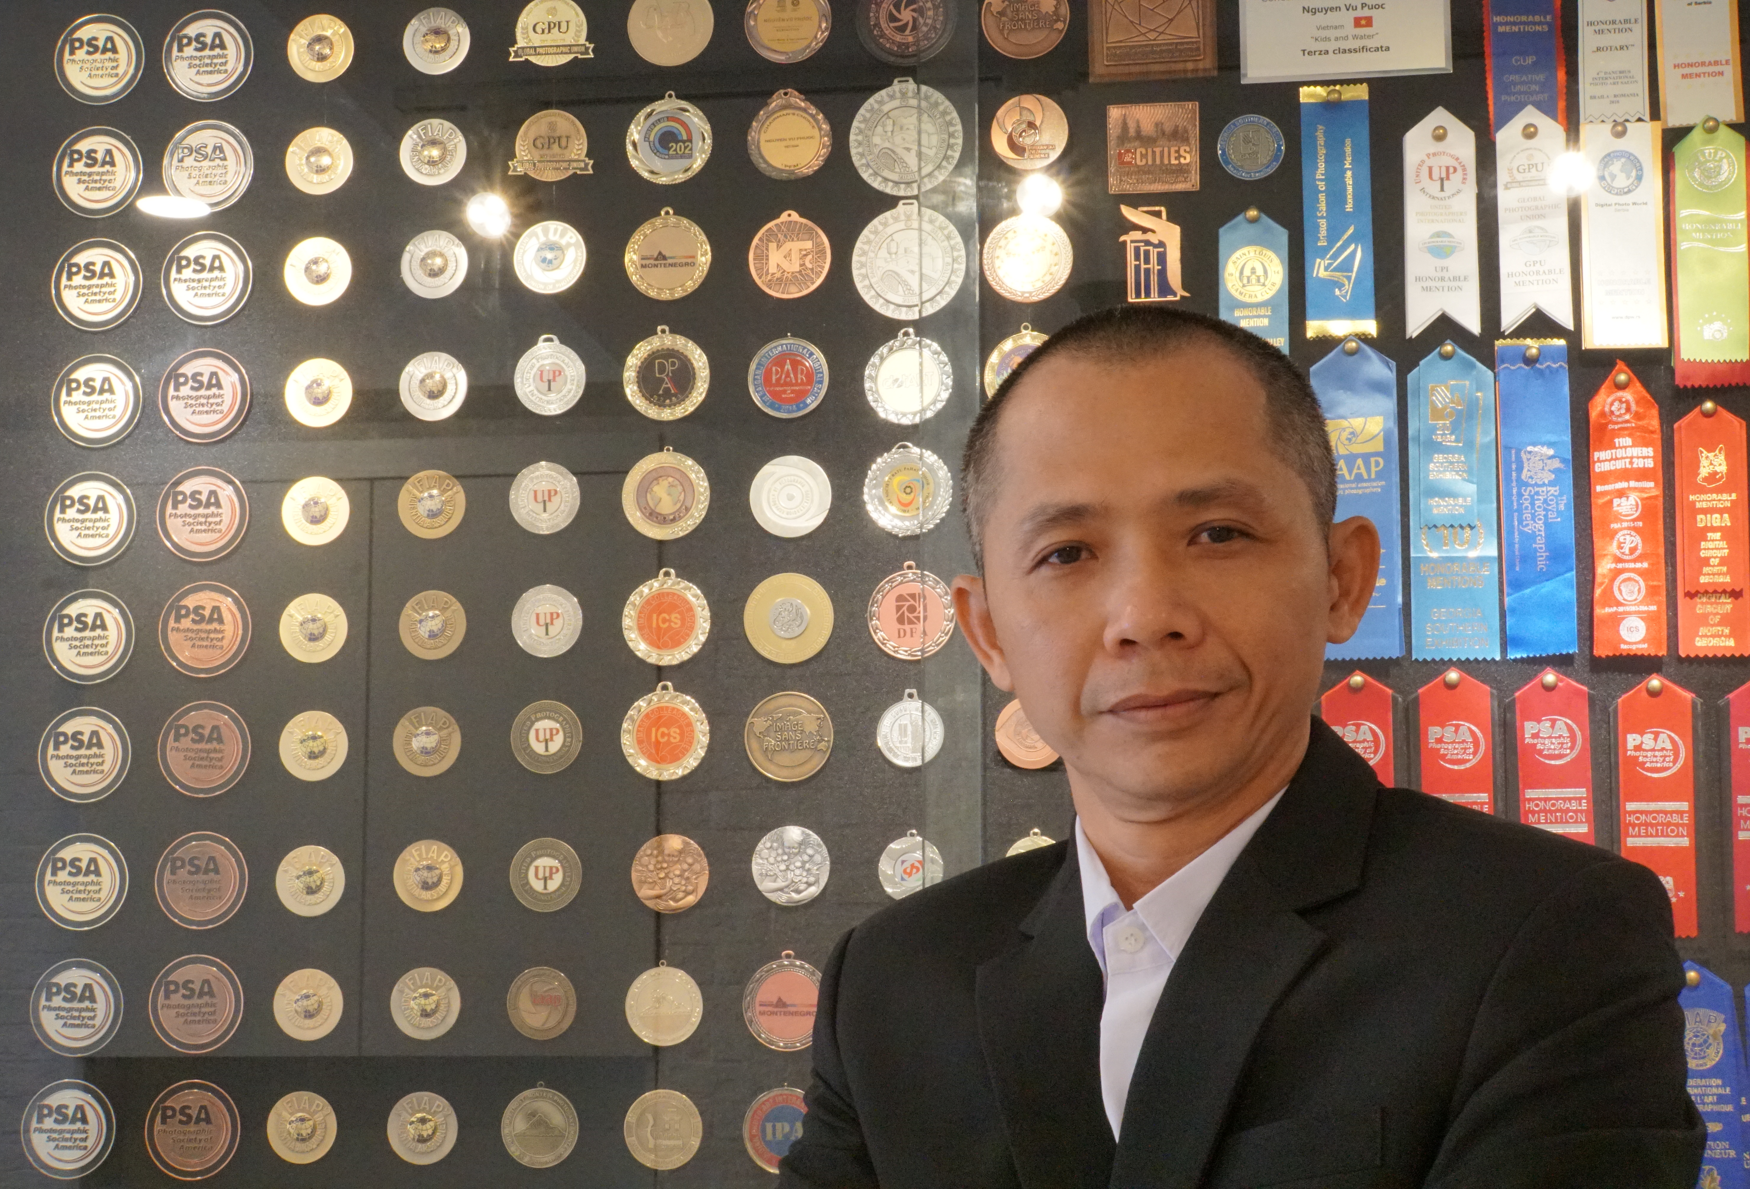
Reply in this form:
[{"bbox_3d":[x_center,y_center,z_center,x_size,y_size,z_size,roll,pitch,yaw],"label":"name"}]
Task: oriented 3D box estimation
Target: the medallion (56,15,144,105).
[{"bbox_3d":[-0.576,-0.397,2.023,0.068,0.068,0.006,-1,-6,7],"label":"medallion"}]

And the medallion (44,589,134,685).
[{"bbox_3d":[-0.575,0.031,1.991,0.070,0.070,0.007,-1,-7,7],"label":"medallion"}]

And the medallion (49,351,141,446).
[{"bbox_3d":[-0.575,-0.143,2.011,0.070,0.070,0.007,-1,-7,7],"label":"medallion"}]

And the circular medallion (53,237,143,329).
[{"bbox_3d":[-0.573,-0.229,2.004,0.067,0.068,0.006,-1,-6,7],"label":"circular medallion"}]

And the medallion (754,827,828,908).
[{"bbox_3d":[-0.057,0.186,1.860,0.054,0.055,0.004,-1,-7,7],"label":"medallion"}]

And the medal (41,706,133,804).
[{"bbox_3d":[-0.597,0.121,2.058,0.072,0.072,0.008,-1,-7,7],"label":"medal"}]

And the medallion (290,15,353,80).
[{"bbox_3d":[-0.412,-0.406,2.022,0.051,0.051,0.006,-1,-7,7],"label":"medallion"}]

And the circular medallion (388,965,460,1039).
[{"bbox_3d":[-0.311,0.283,1.880,0.050,0.050,0.005,-1,-7,7],"label":"circular medallion"}]

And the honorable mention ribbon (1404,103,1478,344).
[{"bbox_3d":[0.402,-0.264,1.931,0.051,0.167,0.006,-1,-6,7],"label":"honorable mention ribbon"}]

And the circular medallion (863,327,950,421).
[{"bbox_3d":[0.024,-0.154,1.921,0.061,0.068,0.005,-1,-6,7],"label":"circular medallion"}]

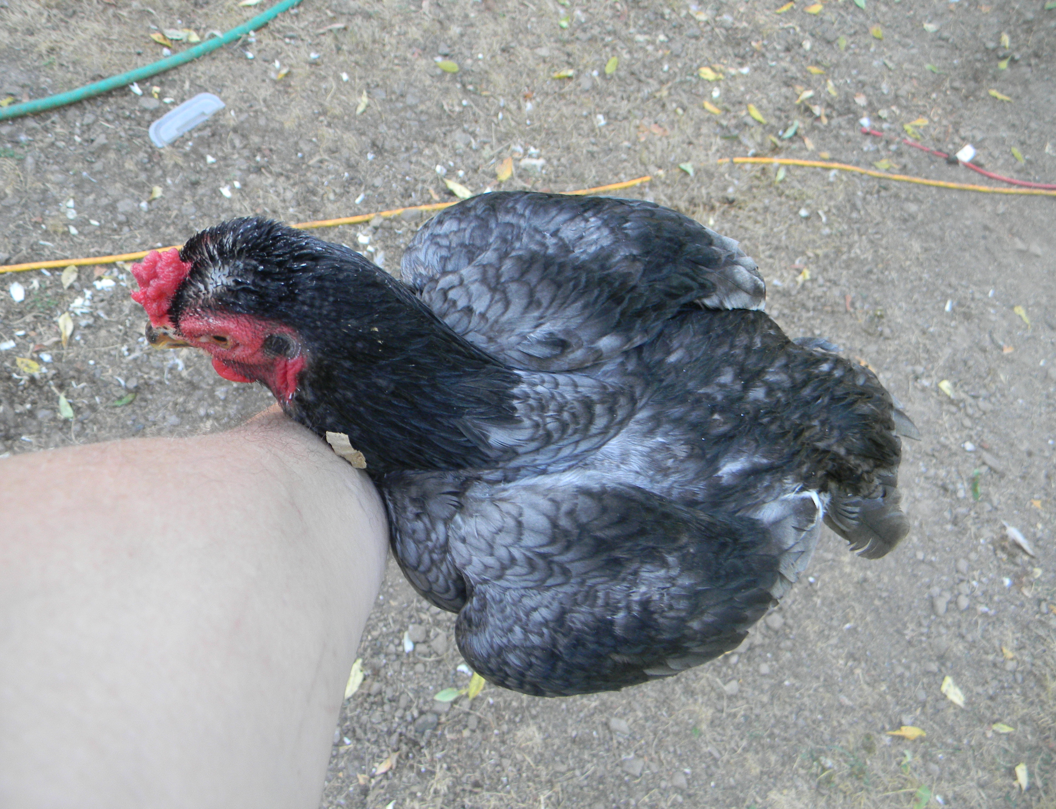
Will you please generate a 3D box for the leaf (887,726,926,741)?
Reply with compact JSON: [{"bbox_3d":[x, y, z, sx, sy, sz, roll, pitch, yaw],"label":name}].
[{"bbox_3d":[0.631,0.549,1.456,0.070,0.010,0.021,6,68,-9],"label":"leaf"}]

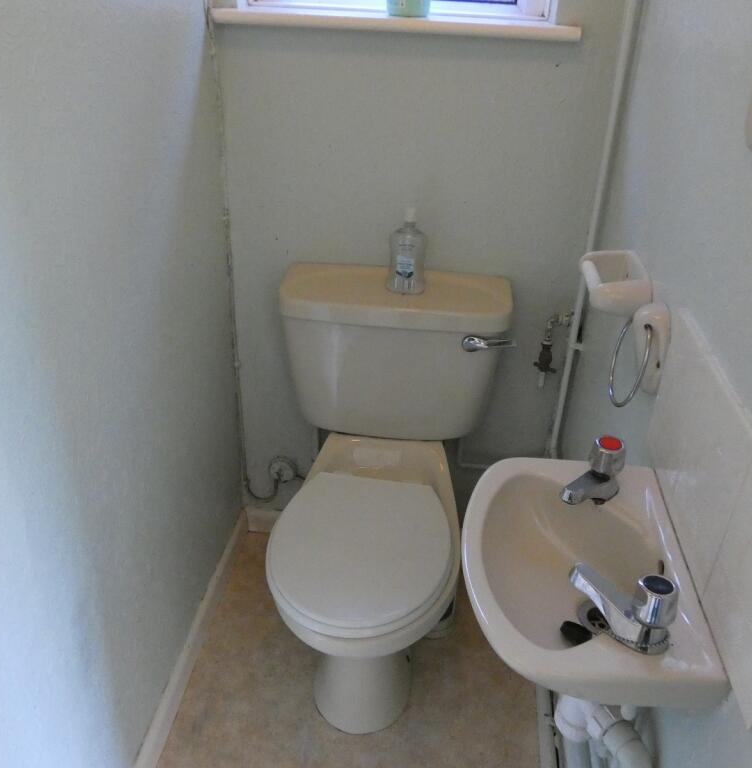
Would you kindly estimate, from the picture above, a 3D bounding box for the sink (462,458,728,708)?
[{"bbox_3d":[0.239,0.260,0.930,0.270,0.148,0.365,5,30,5],"label":"sink"}]

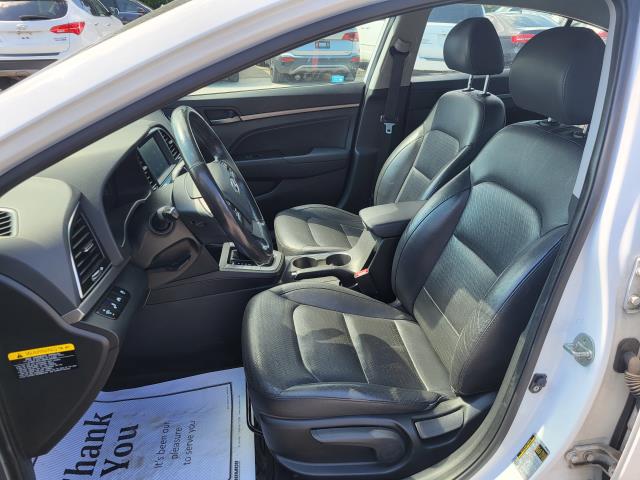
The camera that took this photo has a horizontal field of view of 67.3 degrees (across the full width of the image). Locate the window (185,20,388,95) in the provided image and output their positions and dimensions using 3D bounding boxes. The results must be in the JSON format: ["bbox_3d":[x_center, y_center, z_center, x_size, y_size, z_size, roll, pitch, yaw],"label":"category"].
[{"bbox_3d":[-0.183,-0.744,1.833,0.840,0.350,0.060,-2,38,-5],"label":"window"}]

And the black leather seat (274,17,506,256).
[{"bbox_3d":[0.207,-0.289,1.750,0.780,0.920,0.520,-2,24,-5],"label":"black leather seat"}]

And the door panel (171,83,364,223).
[{"bbox_3d":[-0.249,-0.331,2.036,0.880,0.620,0.130,-2,24,-5],"label":"door panel"}]

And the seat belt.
[{"bbox_3d":[0.295,-0.543,1.948,0.080,0.560,0.080,1,29,-6],"label":"seat belt"}]

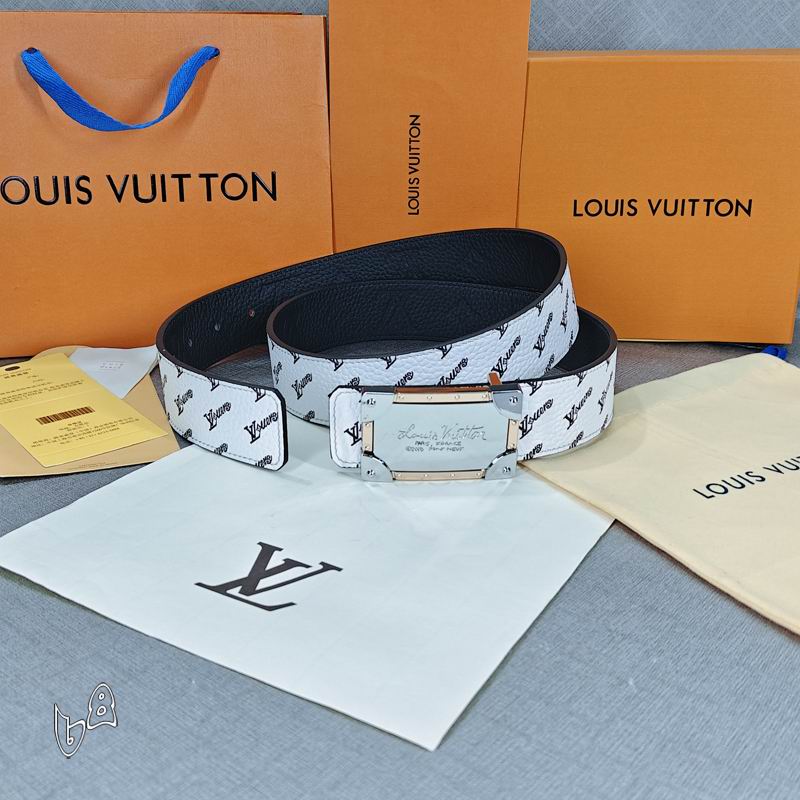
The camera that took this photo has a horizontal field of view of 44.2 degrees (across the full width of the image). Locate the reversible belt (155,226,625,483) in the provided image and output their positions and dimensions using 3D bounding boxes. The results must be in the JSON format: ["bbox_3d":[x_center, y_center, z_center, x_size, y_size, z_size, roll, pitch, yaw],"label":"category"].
[{"bbox_3d":[-0.007,-0.041,0.539,0.247,0.076,0.216,0,23,0],"label":"reversible belt"}]

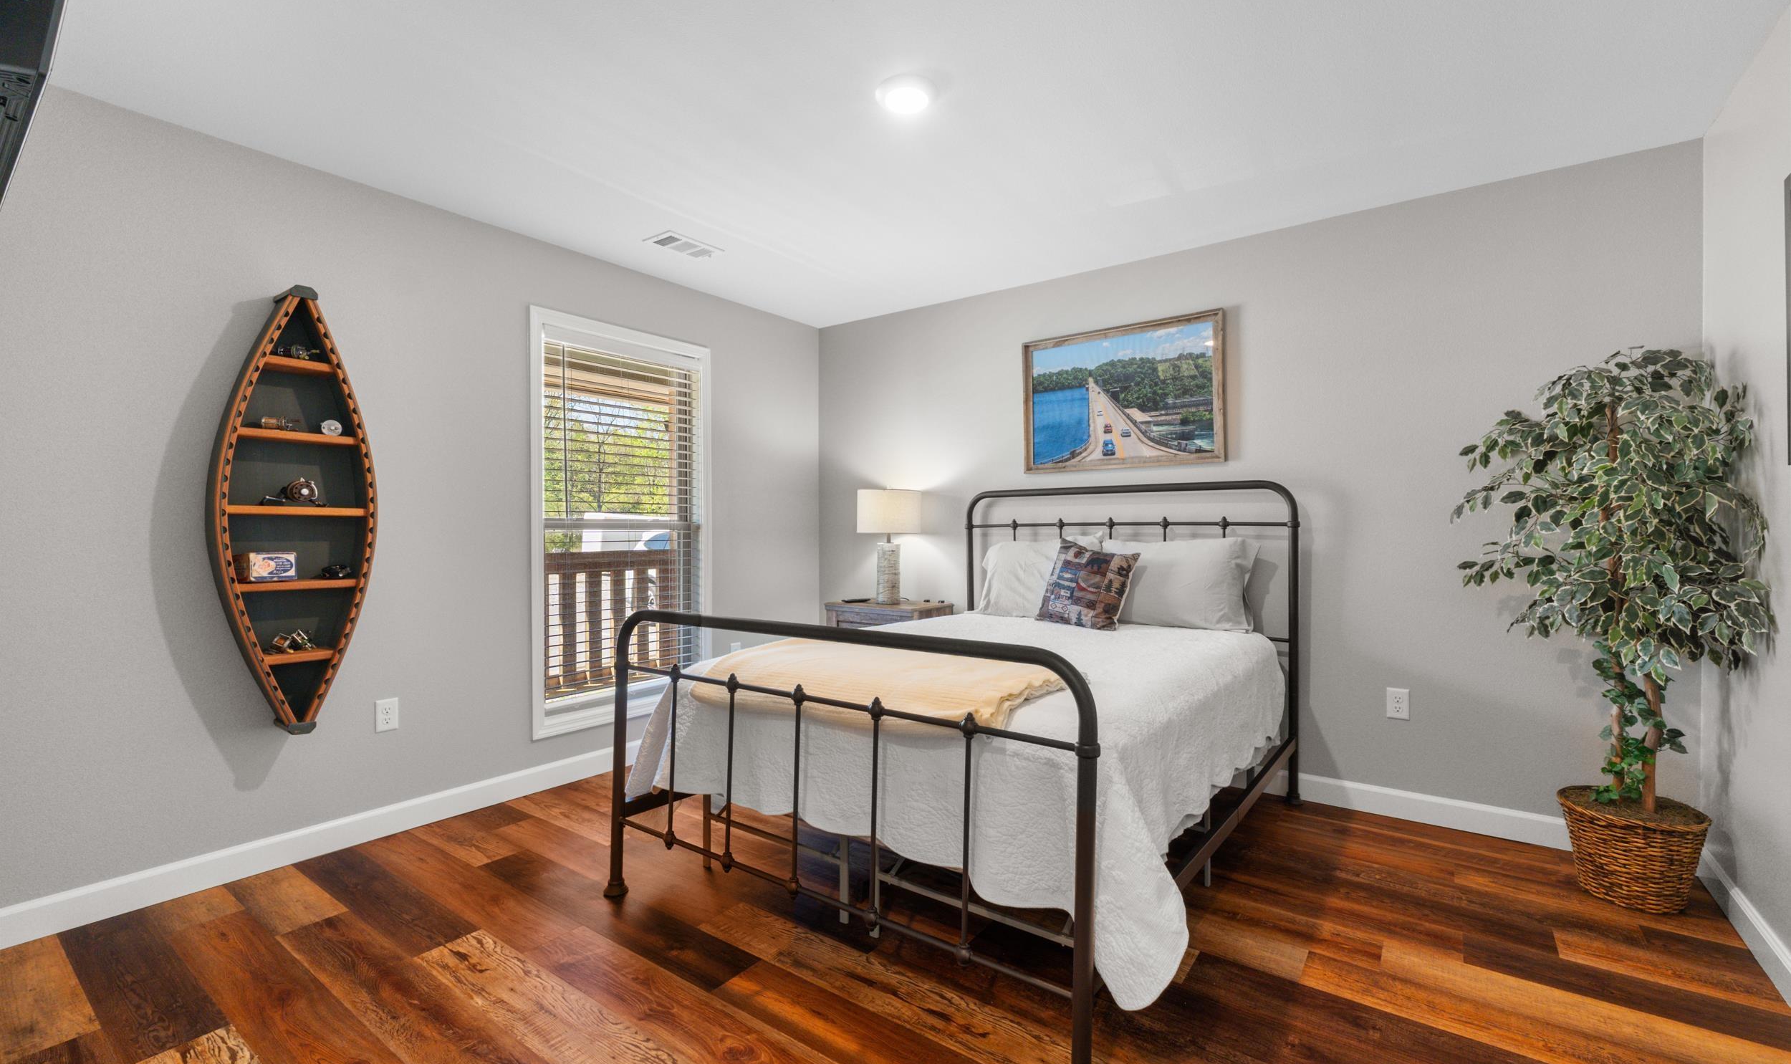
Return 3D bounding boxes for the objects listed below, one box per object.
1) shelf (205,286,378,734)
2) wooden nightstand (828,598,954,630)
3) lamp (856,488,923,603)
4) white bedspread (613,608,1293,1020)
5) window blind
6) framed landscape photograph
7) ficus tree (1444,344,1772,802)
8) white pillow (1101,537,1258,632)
[{"bbox_3d":[-2.039,-0.072,2.533,0.160,1.495,0.440,0,0,36],"label":"shelf"},{"bbox_3d":[-0.034,0.768,4.170,0.580,0.730,0.410,0,0,36],"label":"wooden nightstand"},{"bbox_3d":[-0.035,0.085,4.200,0.360,0.650,0.360,0,0,0],"label":"lamp"},{"bbox_3d":[0.401,0.672,2.726,1.730,0.570,2.070,0,0,36],"label":"white bedspread"},{"bbox_3d":[-1.330,-0.061,3.688,0.055,1.690,0.860,0,0,36],"label":"window blind"},{"bbox_3d":[1.067,-0.649,3.615,0.980,0.675,0.035,0,0,36],"label":"framed landscape photograph"},{"bbox_3d":[2.169,0.154,2.354,0.680,1.460,0.740,0,0,36],"label":"ficus tree"},{"bbox_3d":[1.213,0.220,3.231,0.670,0.420,0.180,0,-18,36],"label":"white pillow"}]

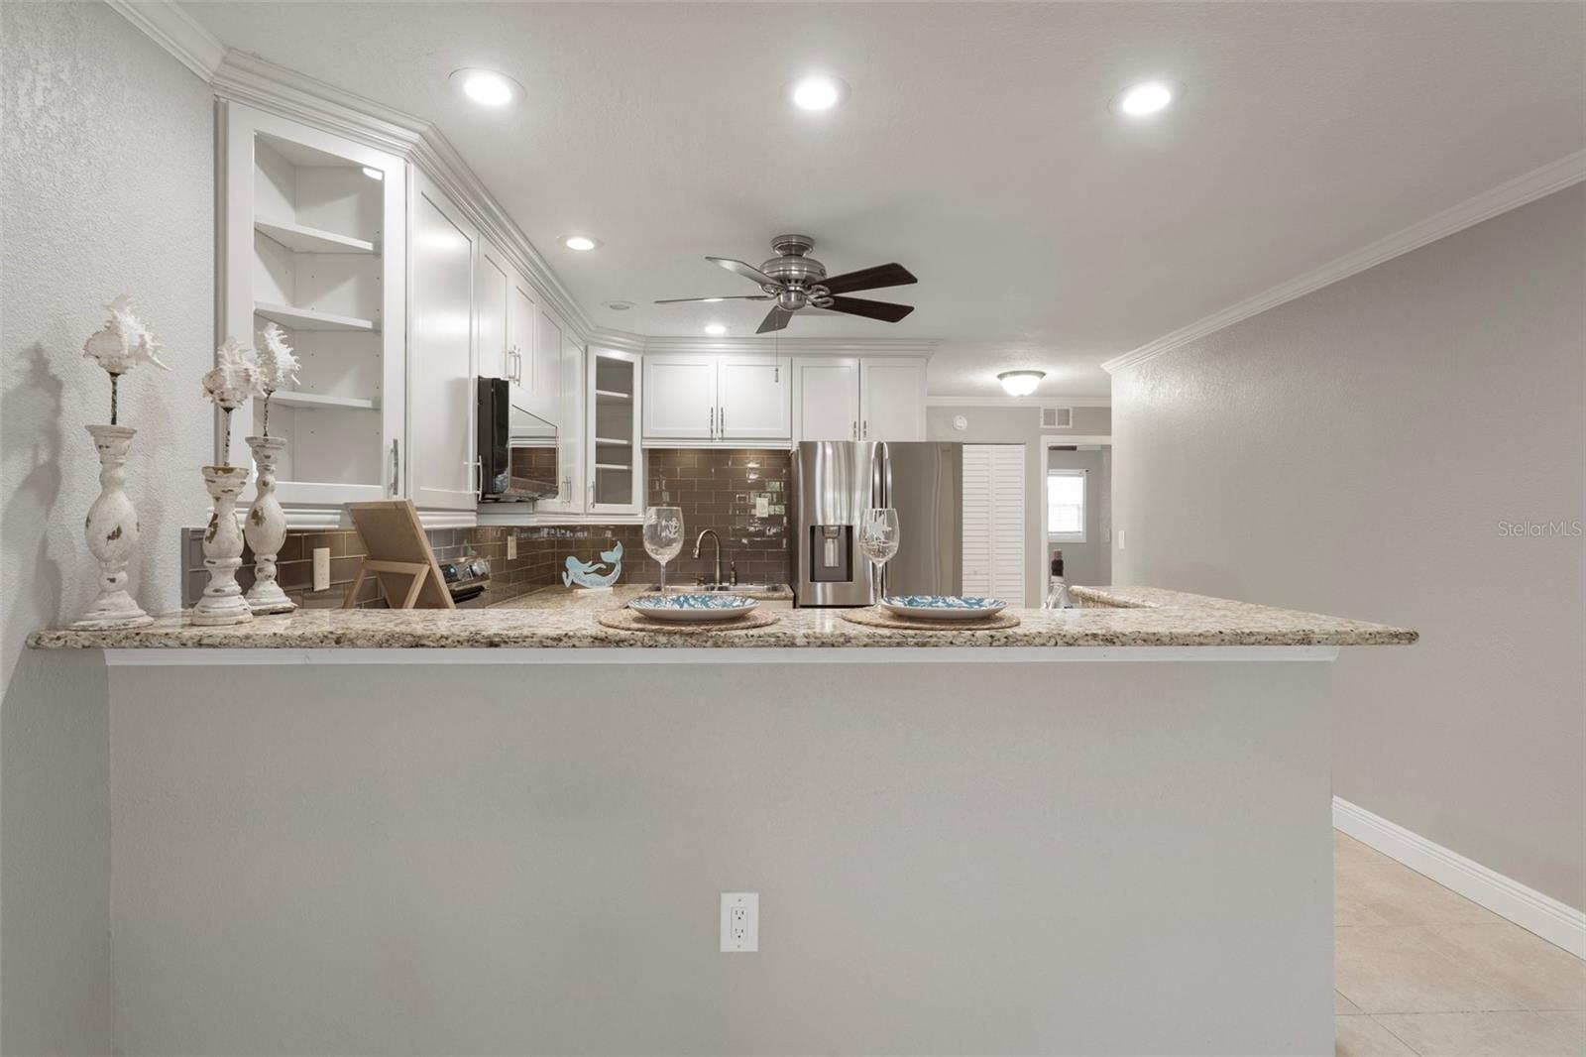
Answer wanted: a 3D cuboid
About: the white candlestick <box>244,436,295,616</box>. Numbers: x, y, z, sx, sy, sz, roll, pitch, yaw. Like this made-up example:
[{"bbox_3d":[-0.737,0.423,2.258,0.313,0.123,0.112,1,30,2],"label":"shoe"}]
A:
[{"bbox_3d":[-1.174,-0.007,1.675,0.104,0.387,0.104,0,1,-3],"label":"white candlestick"}]

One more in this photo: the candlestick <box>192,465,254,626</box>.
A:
[{"bbox_3d":[-1.155,0.032,1.519,0.100,0.312,0.100,0,1,-3],"label":"candlestick"}]

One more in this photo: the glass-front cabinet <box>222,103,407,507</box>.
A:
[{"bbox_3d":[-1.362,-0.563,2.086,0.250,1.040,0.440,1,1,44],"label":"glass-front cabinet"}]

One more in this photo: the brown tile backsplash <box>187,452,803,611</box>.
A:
[{"bbox_3d":[-0.714,-0.079,3.327,1.526,0.901,3.141,0,0,-2],"label":"brown tile backsplash"}]

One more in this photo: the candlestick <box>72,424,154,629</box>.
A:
[{"bbox_3d":[-1.331,-0.007,1.464,0.120,0.390,0.120,0,0,-2],"label":"candlestick"}]

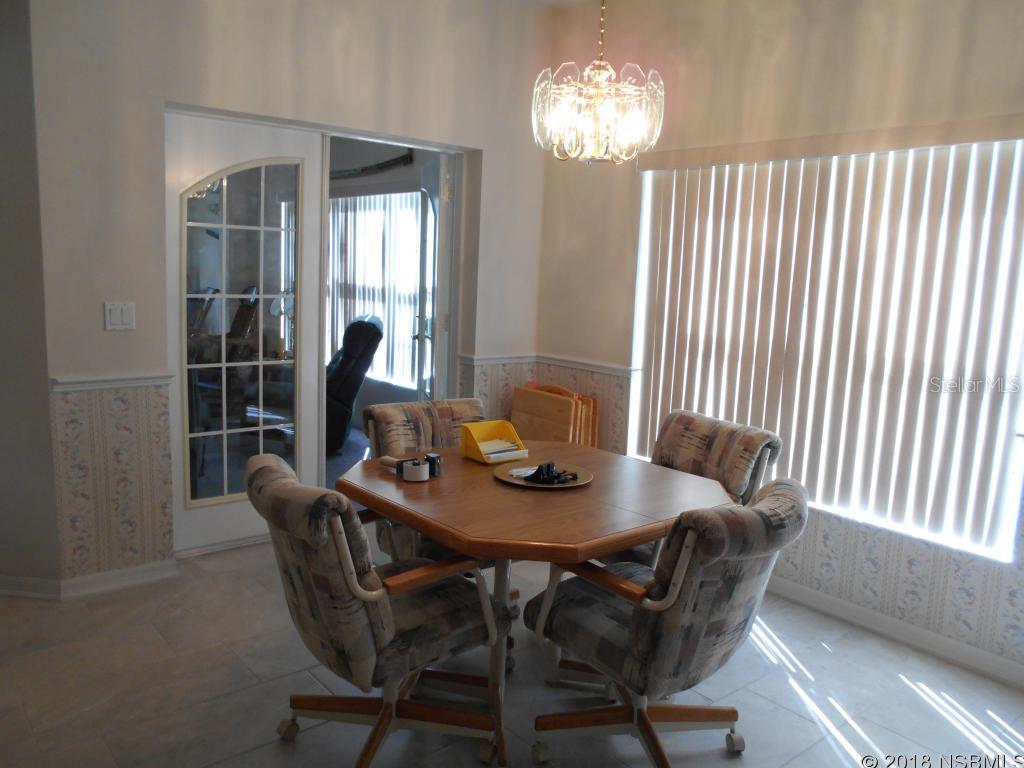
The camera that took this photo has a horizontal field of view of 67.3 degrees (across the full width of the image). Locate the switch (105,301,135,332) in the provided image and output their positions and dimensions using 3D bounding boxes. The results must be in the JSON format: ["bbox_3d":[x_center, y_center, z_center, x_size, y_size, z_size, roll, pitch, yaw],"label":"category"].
[{"bbox_3d":[-1.627,-0.279,3.202,0.117,0.113,0.012,-5,11,-40],"label":"switch"}]

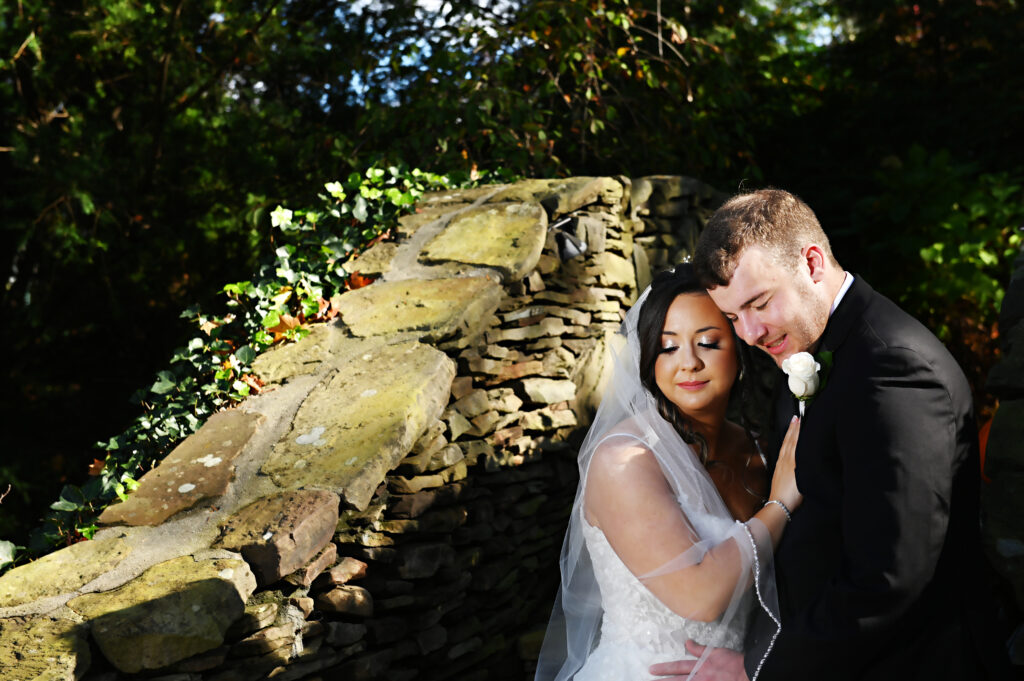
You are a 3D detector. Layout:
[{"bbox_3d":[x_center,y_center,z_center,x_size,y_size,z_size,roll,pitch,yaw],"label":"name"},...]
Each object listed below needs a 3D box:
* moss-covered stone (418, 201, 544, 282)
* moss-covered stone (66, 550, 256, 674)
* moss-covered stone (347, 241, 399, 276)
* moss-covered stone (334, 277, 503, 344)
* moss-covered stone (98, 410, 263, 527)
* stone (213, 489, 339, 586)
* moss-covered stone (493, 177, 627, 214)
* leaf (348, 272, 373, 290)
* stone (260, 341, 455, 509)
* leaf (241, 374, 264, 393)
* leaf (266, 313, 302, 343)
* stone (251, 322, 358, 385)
[{"bbox_3d":[-0.038,-0.216,4.198,0.237,0.075,0.378,1,26,21],"label":"moss-covered stone"},{"bbox_3d":[-0.560,0.450,2.880,0.305,0.105,0.185,-6,24,19],"label":"moss-covered stone"},{"bbox_3d":[-0.325,-0.180,4.150,0.120,0.050,0.140,4,27,25],"label":"moss-covered stone"},{"bbox_3d":[-0.220,-0.042,3.877,0.362,0.070,0.264,-4,25,11],"label":"moss-covered stone"},{"bbox_3d":[-0.577,0.267,3.327,0.185,0.070,0.398,1,26,21],"label":"moss-covered stone"},{"bbox_3d":[-0.405,0.354,3.103,0.140,0.090,0.225,8,27,37],"label":"stone"},{"bbox_3d":[0.130,-0.365,4.550,0.230,0.080,0.350,-13,17,-21],"label":"moss-covered stone"},{"bbox_3d":[-0.348,-0.137,4.060,0.070,0.030,0.065,0,26,18],"label":"leaf"},{"bbox_3d":[-0.275,0.171,3.449,0.255,0.080,0.550,-1,26,17],"label":"stone"},{"bbox_3d":[-0.533,0.090,3.620,0.055,0.030,0.052,0,26,18],"label":"leaf"},{"bbox_3d":[-0.500,-0.030,3.860,0.080,0.040,0.080,0,26,18],"label":"leaf"},{"bbox_3d":[-0.429,0.054,3.726,0.140,0.060,0.281,7,29,30],"label":"stone"}]

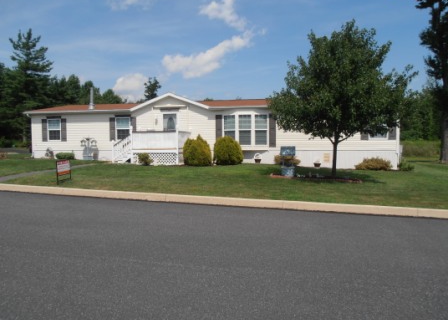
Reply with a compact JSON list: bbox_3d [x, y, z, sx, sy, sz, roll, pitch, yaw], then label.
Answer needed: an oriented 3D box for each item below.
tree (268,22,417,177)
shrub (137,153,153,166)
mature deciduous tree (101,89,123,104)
[{"bbox_3d":[5.251,-2.771,13.926,6.300,7.000,6.000,0,2,11],"label":"tree"},{"bbox_3d":[-4.006,-0.020,15.856,0.750,0.670,0.720,0,2,11],"label":"shrub"},{"bbox_3d":[-15.212,-4.815,41.878,4.500,9.500,4.500,0,2,11],"label":"mature deciduous tree"}]

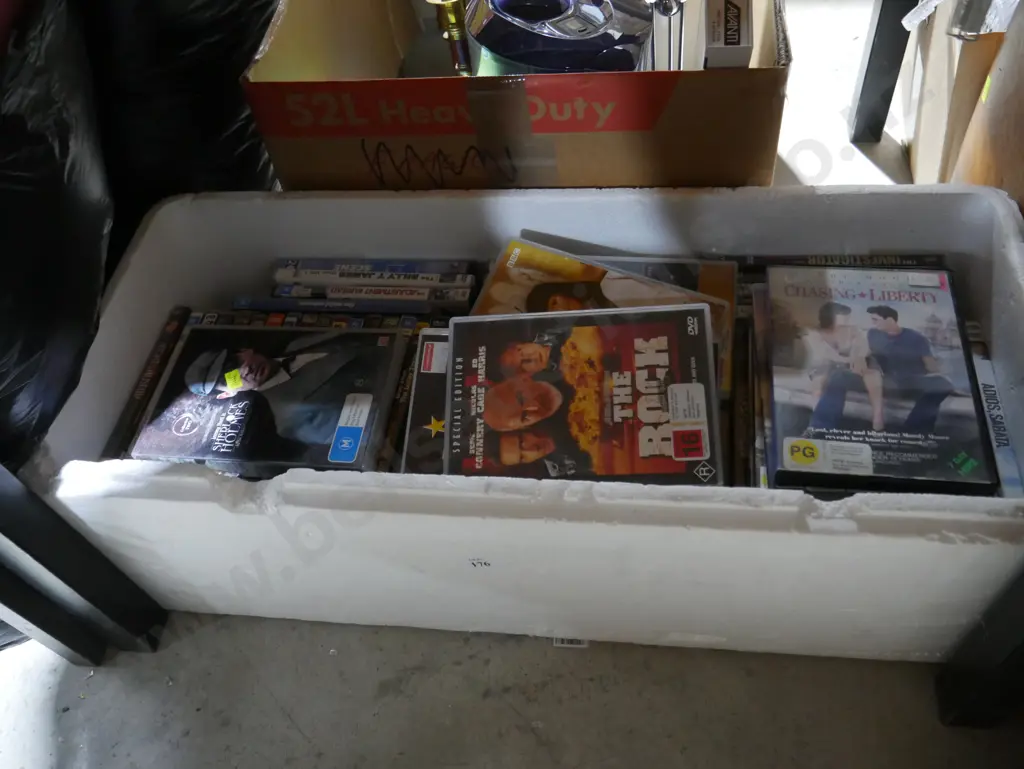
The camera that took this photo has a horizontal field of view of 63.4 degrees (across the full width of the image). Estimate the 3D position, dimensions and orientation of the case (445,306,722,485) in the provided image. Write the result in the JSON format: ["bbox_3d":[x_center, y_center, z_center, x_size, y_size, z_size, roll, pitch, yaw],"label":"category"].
[{"bbox_3d":[0.048,0.013,0.586,0.190,0.015,0.136,-2,70,8],"label":"case"}]

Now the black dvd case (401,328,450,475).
[{"bbox_3d":[0.018,0.013,0.628,0.190,0.015,0.136,-1,56,6],"label":"black dvd case"}]

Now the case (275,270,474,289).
[{"bbox_3d":[-0.119,-0.053,0.798,0.190,0.135,0.015,3,53,11],"label":"case"}]

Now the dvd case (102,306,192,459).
[{"bbox_3d":[-0.300,0.045,0.749,0.015,0.135,0.190,-2,52,11],"label":"dvd case"}]

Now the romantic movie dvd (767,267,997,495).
[{"bbox_3d":[0.257,-0.011,0.601,0.135,0.015,0.190,2,53,12],"label":"romantic movie dvd"}]

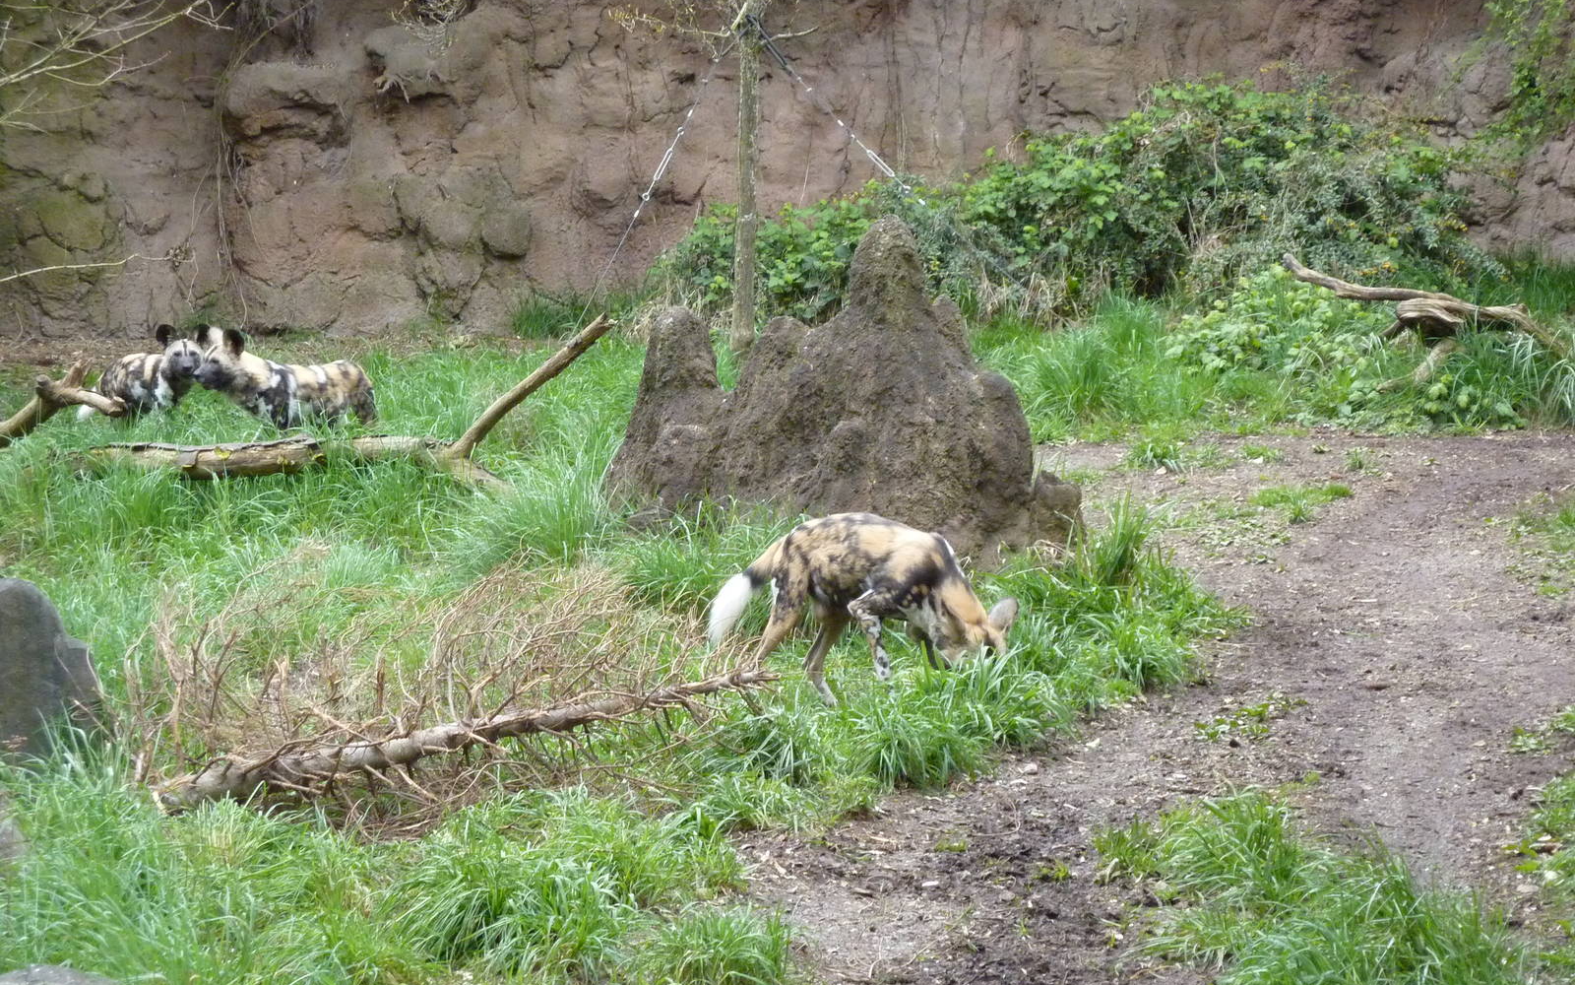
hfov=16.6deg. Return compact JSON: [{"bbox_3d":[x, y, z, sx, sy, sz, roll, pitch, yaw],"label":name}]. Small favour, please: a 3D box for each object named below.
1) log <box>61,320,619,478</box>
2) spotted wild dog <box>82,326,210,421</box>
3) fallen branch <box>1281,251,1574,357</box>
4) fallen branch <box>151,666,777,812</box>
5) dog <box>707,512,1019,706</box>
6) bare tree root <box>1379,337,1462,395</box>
[{"bbox_3d":[-2.220,-0.460,26.800,2.700,0.800,0.550,0,7,0],"label":"log"},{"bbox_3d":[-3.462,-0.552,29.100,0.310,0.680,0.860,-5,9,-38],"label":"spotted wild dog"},{"bbox_3d":[3.570,-1.043,30.300,1.500,0.520,0.550,0,7,0],"label":"fallen branch"},{"bbox_3d":[-1.127,0.866,18.900,2.320,0.330,0.350,-4,8,-29],"label":"fallen branch"},{"bbox_3d":[0.279,0.438,20.300,1.150,0.690,0.330,0,7,3],"label":"dog"},{"bbox_3d":[3.494,-0.699,30.000,0.420,0.280,0.280,0,7,0],"label":"bare tree root"}]

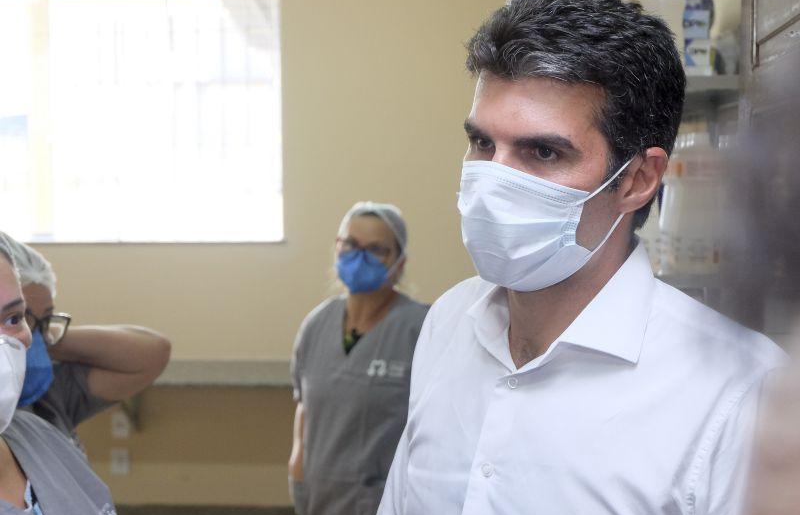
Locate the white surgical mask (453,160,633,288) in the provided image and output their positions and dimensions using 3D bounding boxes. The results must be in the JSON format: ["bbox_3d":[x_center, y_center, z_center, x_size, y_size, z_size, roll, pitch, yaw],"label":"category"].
[{"bbox_3d":[0.110,-0.036,1.180,0.150,0.120,0.125,13,13,41],"label":"white surgical mask"}]

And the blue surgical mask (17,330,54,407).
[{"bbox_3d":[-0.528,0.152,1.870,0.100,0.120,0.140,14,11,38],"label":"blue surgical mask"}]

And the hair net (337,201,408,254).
[{"bbox_3d":[-0.070,-0.072,3.420,0.170,0.145,0.200,1,4,21],"label":"hair net"}]

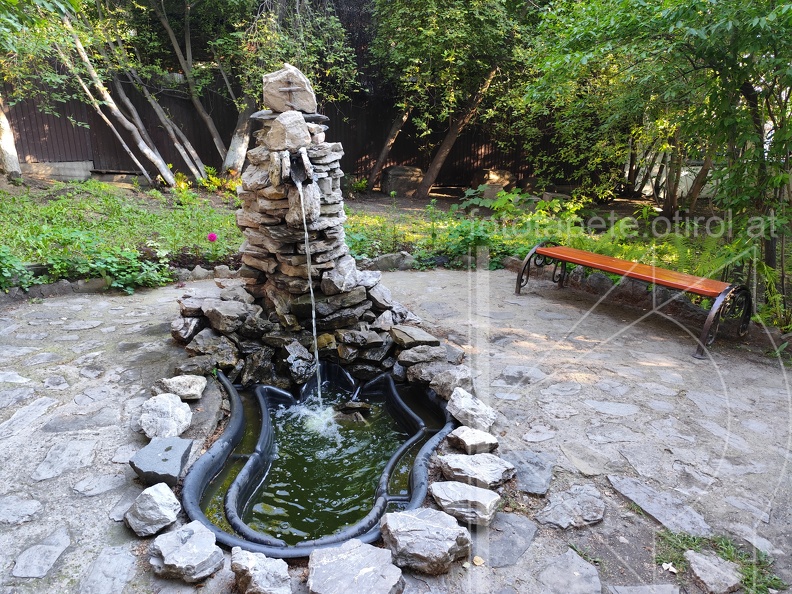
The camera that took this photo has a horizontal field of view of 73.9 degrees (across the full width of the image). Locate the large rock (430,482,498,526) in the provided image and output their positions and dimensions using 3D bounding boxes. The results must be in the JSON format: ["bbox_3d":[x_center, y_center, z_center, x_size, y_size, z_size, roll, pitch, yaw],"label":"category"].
[{"bbox_3d":[0.301,0.880,2.259,0.285,0.110,0.170,9,19,26],"label":"large rock"}]

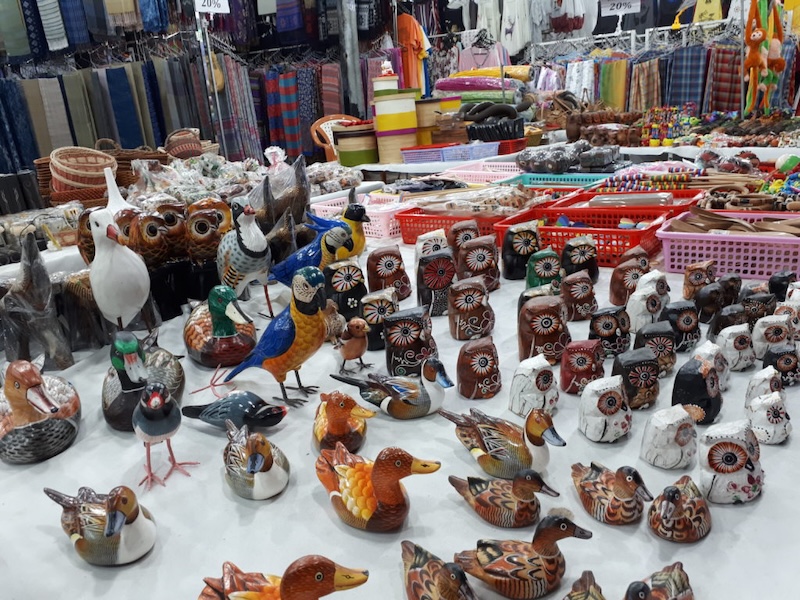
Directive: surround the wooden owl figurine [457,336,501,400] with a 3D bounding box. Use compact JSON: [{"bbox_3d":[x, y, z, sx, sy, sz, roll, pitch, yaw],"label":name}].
[{"bbox_3d":[0.120,0.100,0.957,0.061,0.087,0.057,13,26,39],"label":"wooden owl figurine"}]

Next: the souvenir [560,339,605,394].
[{"bbox_3d":[0.229,0.081,0.784,0.049,0.063,0.043,-13,18,-26],"label":"souvenir"}]

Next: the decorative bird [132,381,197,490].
[{"bbox_3d":[-0.251,0.132,0.659,0.062,0.108,0.085,-13,18,-28],"label":"decorative bird"}]

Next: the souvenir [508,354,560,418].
[{"bbox_3d":[0.194,0.120,0.904,0.068,0.076,0.062,4,21,21],"label":"souvenir"}]

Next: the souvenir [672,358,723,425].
[{"bbox_3d":[0.407,0.122,0.853,0.059,0.078,0.056,3,21,19],"label":"souvenir"}]

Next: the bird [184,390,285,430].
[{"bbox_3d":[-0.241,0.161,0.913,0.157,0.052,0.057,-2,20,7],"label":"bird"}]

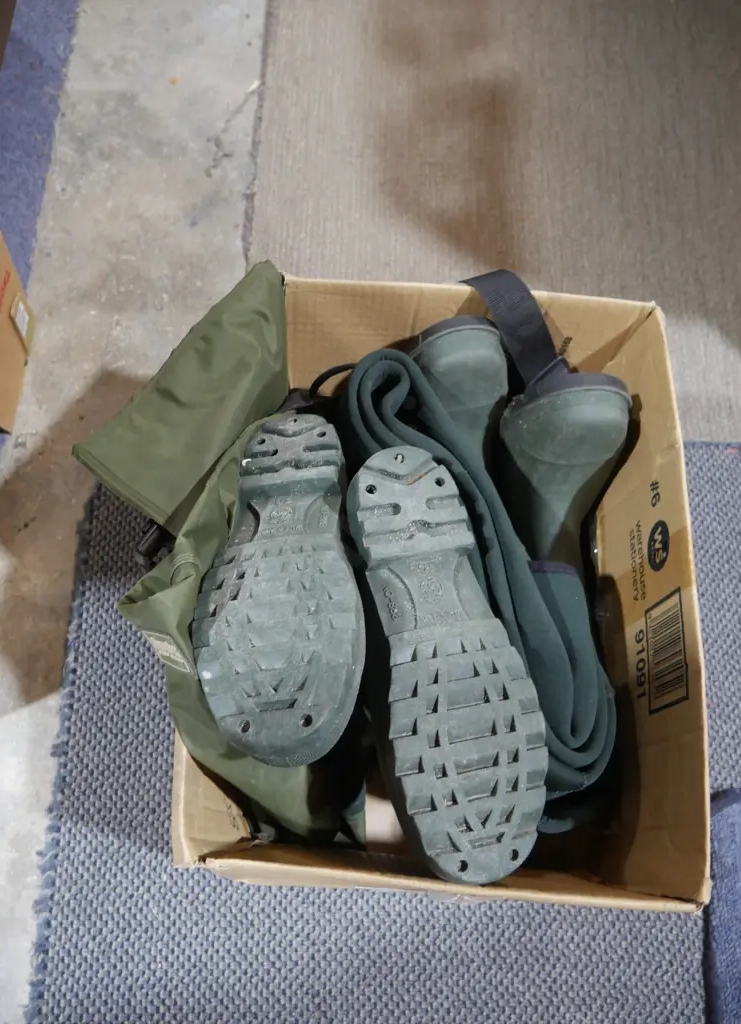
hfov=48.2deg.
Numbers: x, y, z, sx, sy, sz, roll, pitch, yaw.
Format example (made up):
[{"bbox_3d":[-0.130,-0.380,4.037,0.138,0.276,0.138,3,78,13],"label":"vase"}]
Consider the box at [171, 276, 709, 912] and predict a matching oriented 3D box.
[{"bbox_3d":[0.055,0.083,0.768,0.355,0.305,0.475,6,68,-2],"label":"box"}]

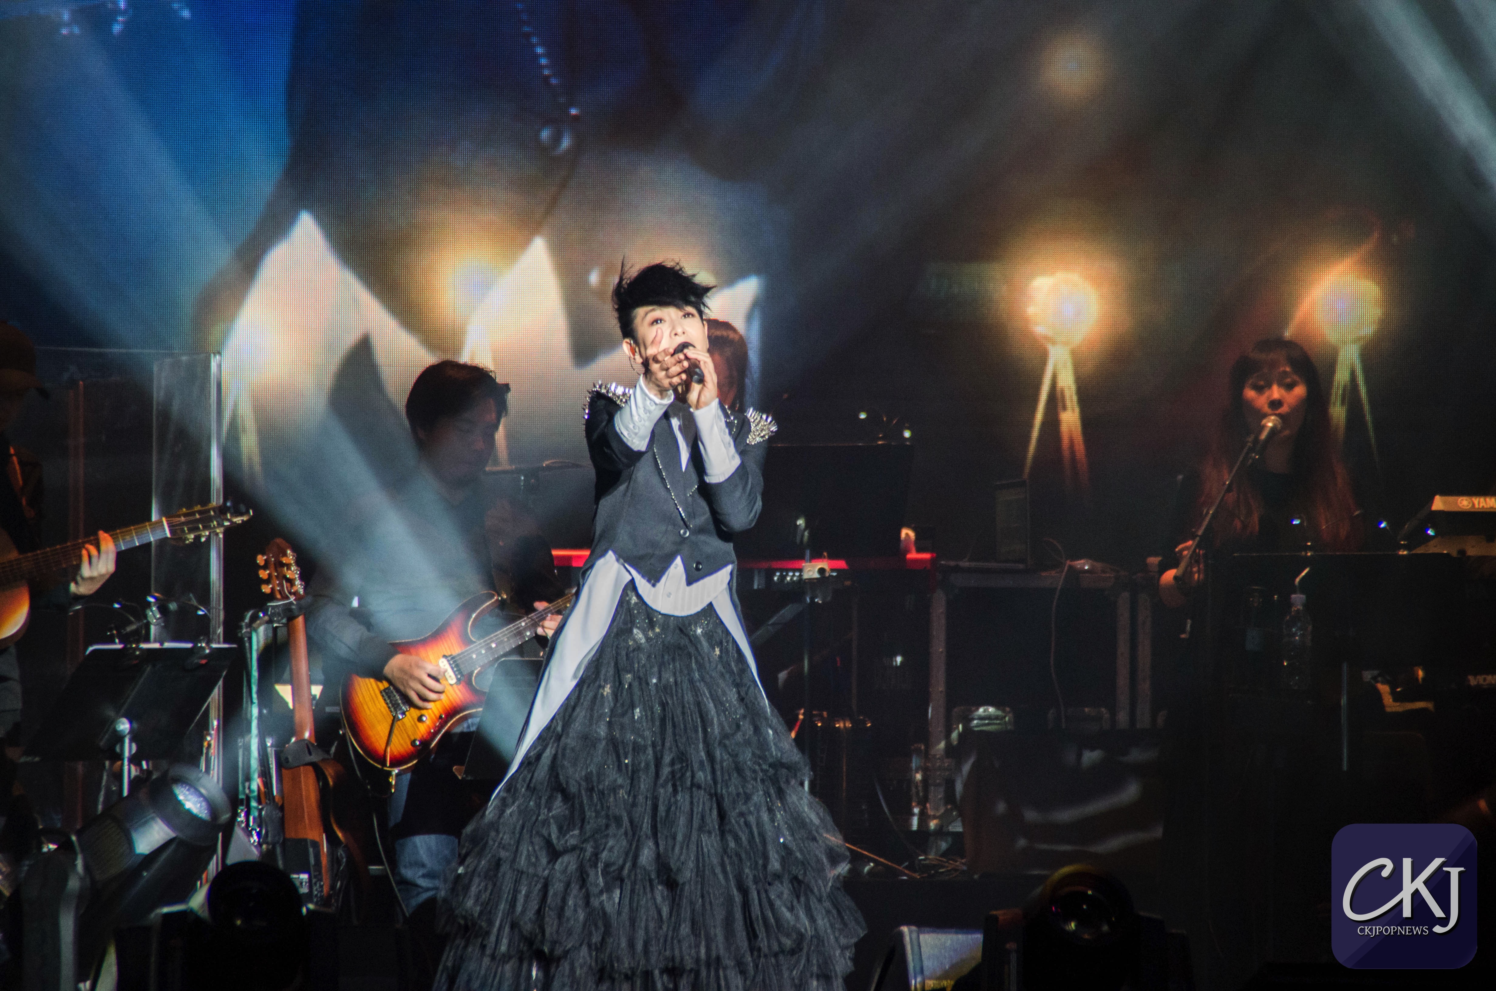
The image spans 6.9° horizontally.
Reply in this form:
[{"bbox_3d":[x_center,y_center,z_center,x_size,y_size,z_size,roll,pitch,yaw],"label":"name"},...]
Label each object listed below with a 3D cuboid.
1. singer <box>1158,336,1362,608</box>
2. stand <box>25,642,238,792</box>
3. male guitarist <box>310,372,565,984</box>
[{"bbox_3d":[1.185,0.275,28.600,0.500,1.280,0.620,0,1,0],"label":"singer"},{"bbox_3d":[-1.375,0.650,27.500,0.420,0.680,0.510,1,2,44],"label":"stand"},{"bbox_3d":[-0.695,0.370,27.500,0.620,1.340,0.720,-1,2,-27],"label":"male guitarist"}]

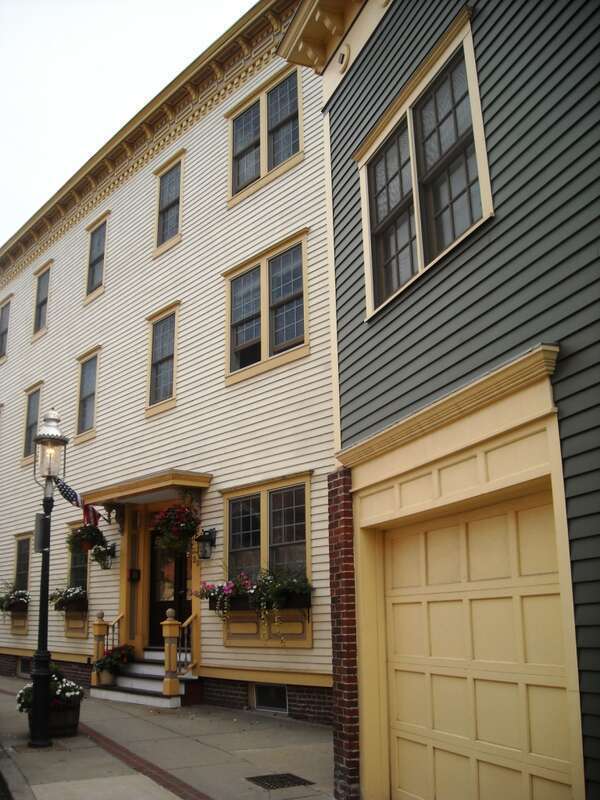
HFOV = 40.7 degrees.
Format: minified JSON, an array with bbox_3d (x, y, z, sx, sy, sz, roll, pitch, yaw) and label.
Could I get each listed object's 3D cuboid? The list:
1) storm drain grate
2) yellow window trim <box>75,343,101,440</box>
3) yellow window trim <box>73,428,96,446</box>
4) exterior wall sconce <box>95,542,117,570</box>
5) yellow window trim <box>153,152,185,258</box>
[{"bbox_3d":[-0.184,3.554,7.507,0.458,0.040,0.575,5,-15,-24],"label":"storm drain grate"},{"bbox_3d":[-4.824,-0.096,18.276,0.130,2.000,1.120,13,-21,-39],"label":"yellow window trim"},{"bbox_3d":[-4.823,0.834,18.044,0.110,0.190,1.120,13,-21,-39],"label":"yellow window trim"},{"bbox_3d":[-3.794,3.064,15.868,0.290,0.500,0.230,10,-18,-38],"label":"exterior wall sconce"},{"bbox_3d":[-2.739,-4.098,16.832,0.130,2.000,1.170,13,-21,-39],"label":"yellow window trim"}]

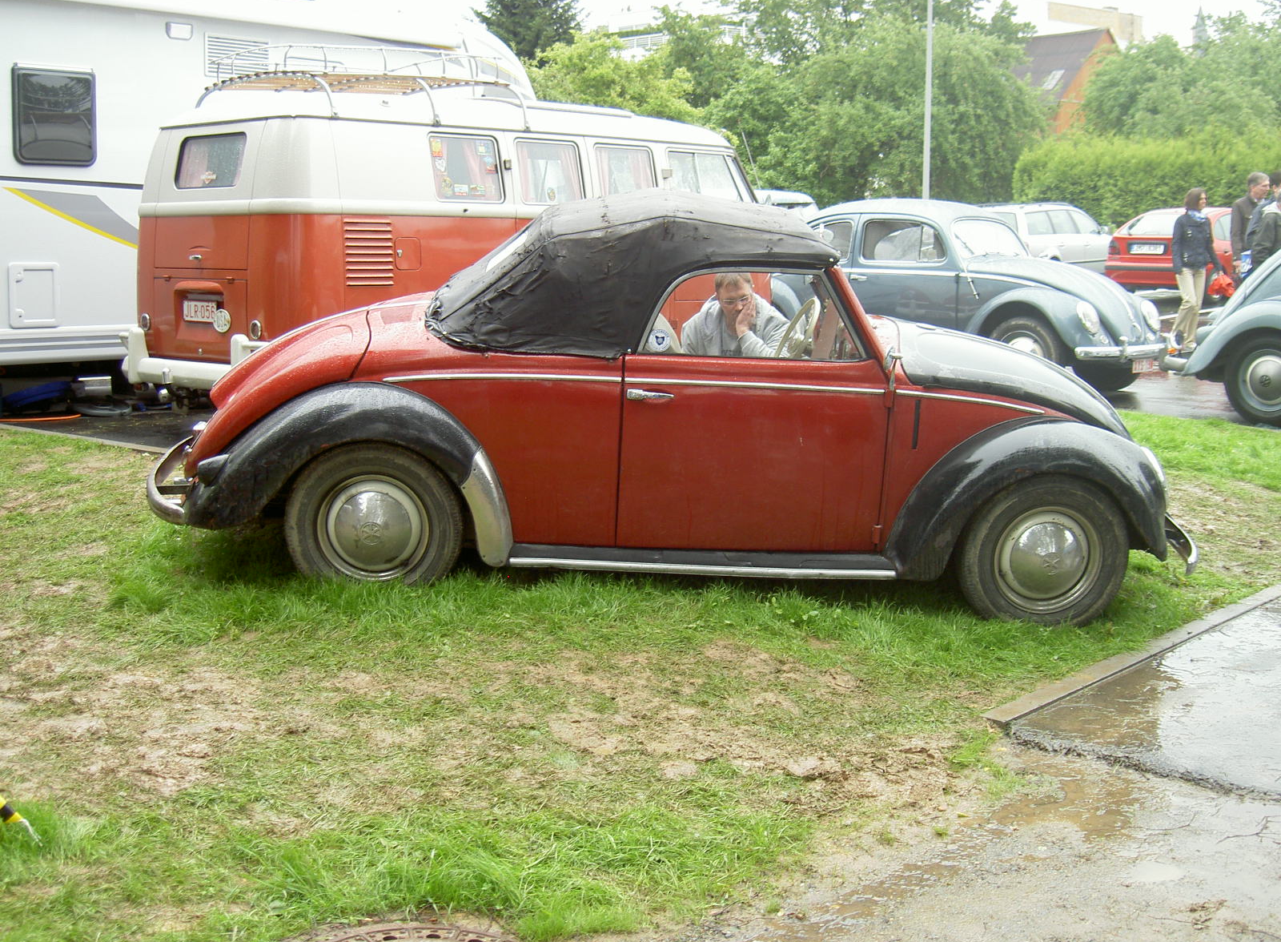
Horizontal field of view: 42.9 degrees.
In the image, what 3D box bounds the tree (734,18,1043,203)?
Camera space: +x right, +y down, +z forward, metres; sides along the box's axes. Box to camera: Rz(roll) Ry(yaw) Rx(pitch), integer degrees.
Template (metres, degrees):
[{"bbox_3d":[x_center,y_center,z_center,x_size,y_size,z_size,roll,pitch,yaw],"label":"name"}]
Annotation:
[{"bbox_3d":[5.857,-7.537,38.500,7.300,6.400,6.800,0,8,0],"label":"tree"}]

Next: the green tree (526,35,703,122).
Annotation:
[{"bbox_3d":[-0.609,-6.959,36.000,4.600,5.400,4.400,0,8,0],"label":"green tree"}]

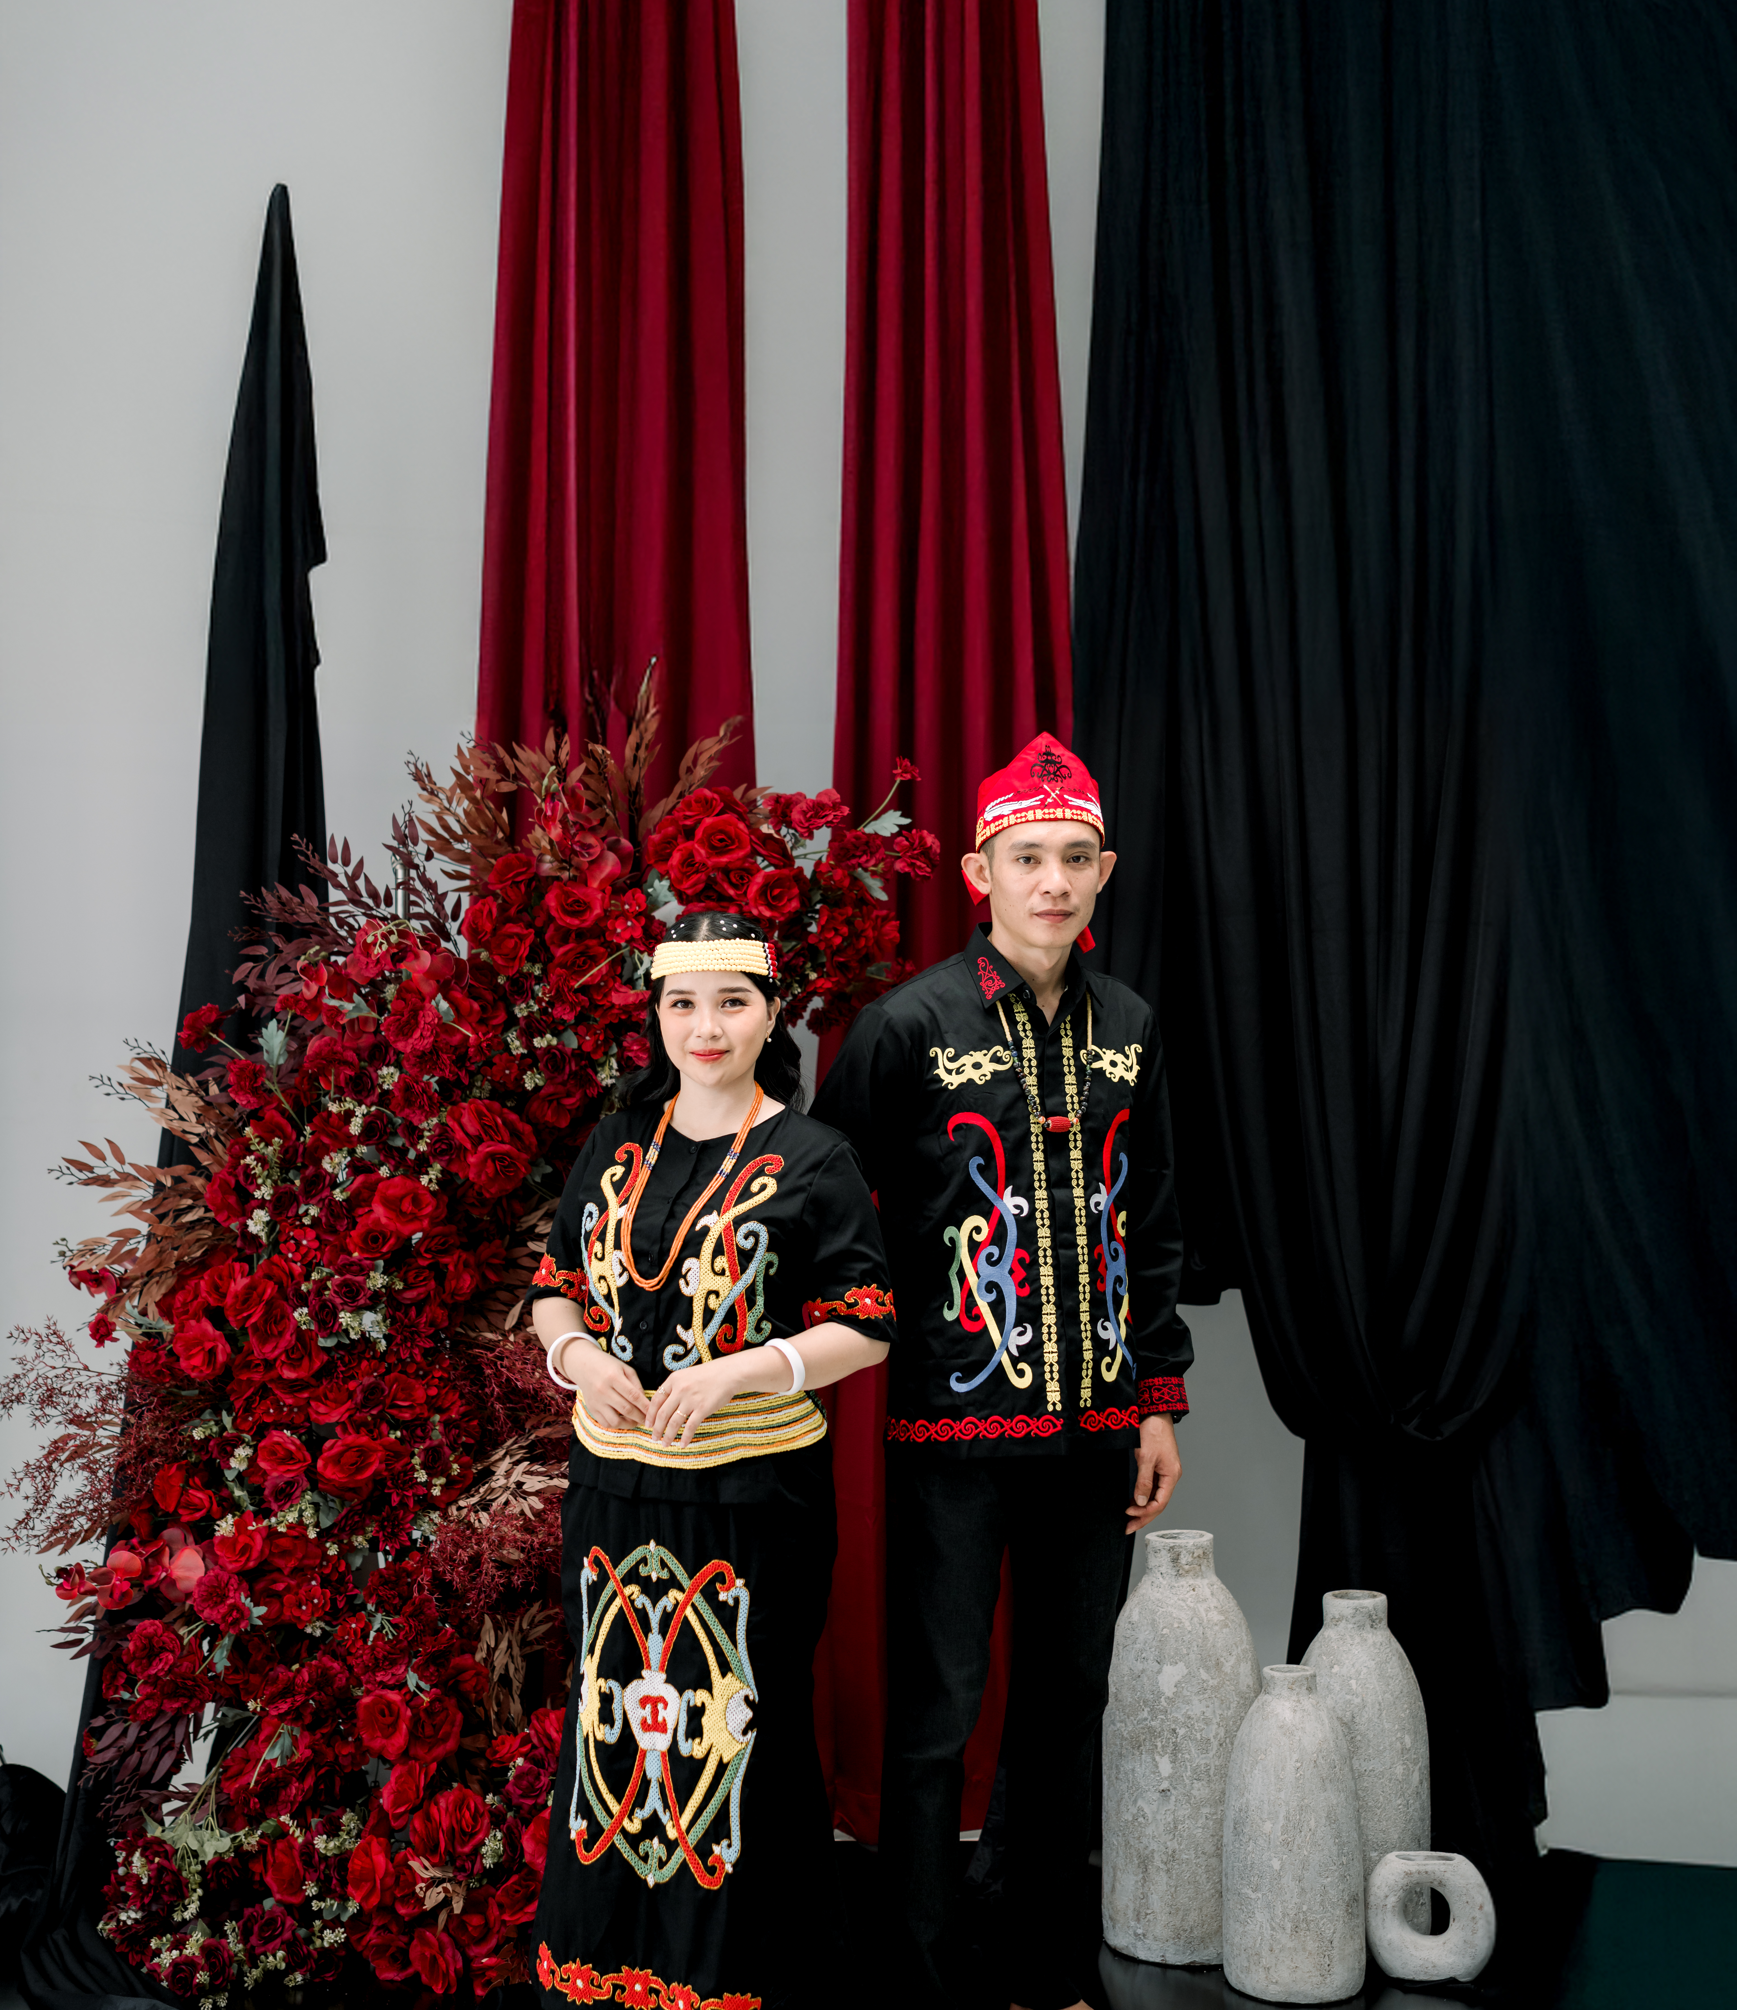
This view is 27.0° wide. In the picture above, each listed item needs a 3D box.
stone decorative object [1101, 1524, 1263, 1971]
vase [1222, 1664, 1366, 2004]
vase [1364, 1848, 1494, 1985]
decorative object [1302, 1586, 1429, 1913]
[{"bbox_3d":[0.466,1.097,5.380,0.240,0.605,0.240,0,0,0],"label":"stone decorative object"},{"bbox_3d":[0.606,1.175,5.150,0.204,0.450,0.204,0,0,0],"label":"vase"},{"bbox_3d":[0.811,1.315,5.200,0.186,0.171,0.085,0,0,7],"label":"vase"},{"bbox_3d":[0.735,1.146,5.430,0.218,0.508,0.218,0,0,0],"label":"decorative object"}]

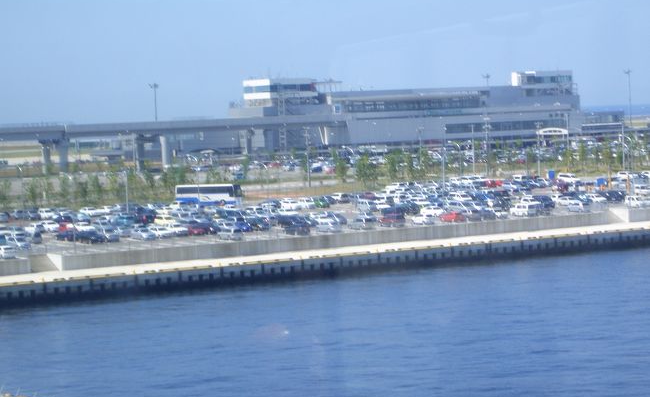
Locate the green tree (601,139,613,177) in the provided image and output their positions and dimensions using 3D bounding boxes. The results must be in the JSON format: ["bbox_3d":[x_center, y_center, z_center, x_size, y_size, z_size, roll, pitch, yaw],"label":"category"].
[{"bbox_3d":[57.073,-8.044,387.606,2.430,7.390,2.430,-2,3,0],"label":"green tree"}]

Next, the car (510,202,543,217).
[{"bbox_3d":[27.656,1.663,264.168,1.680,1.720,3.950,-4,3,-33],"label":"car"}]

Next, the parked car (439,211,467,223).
[{"bbox_3d":[17.400,2.500,260.960,1.690,1.450,4.300,-3,3,-28],"label":"parked car"}]

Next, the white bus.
[{"bbox_3d":[-19.950,-0.480,328.410,11.700,3.500,2.500,-1,3,20],"label":"white bus"}]

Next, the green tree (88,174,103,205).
[{"bbox_3d":[-41.652,-1.582,347.192,2.360,5.710,2.360,-2,3,0],"label":"green tree"}]

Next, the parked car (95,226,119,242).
[{"bbox_3d":[-27.760,4.650,244.250,1.690,1.500,4.400,-3,3,-28],"label":"parked car"}]

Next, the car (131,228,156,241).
[{"bbox_3d":[-23.156,4.648,244.568,1.680,1.430,4.250,-4,3,-33],"label":"car"}]

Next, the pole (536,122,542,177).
[{"bbox_3d":[45.800,-10.460,409.290,1.200,11.900,0.700,-2,3,0],"label":"pole"}]

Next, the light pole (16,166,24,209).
[{"bbox_3d":[-54.164,-1.906,340.549,1.100,7.920,0.500,-2,3,0],"label":"light pole"}]

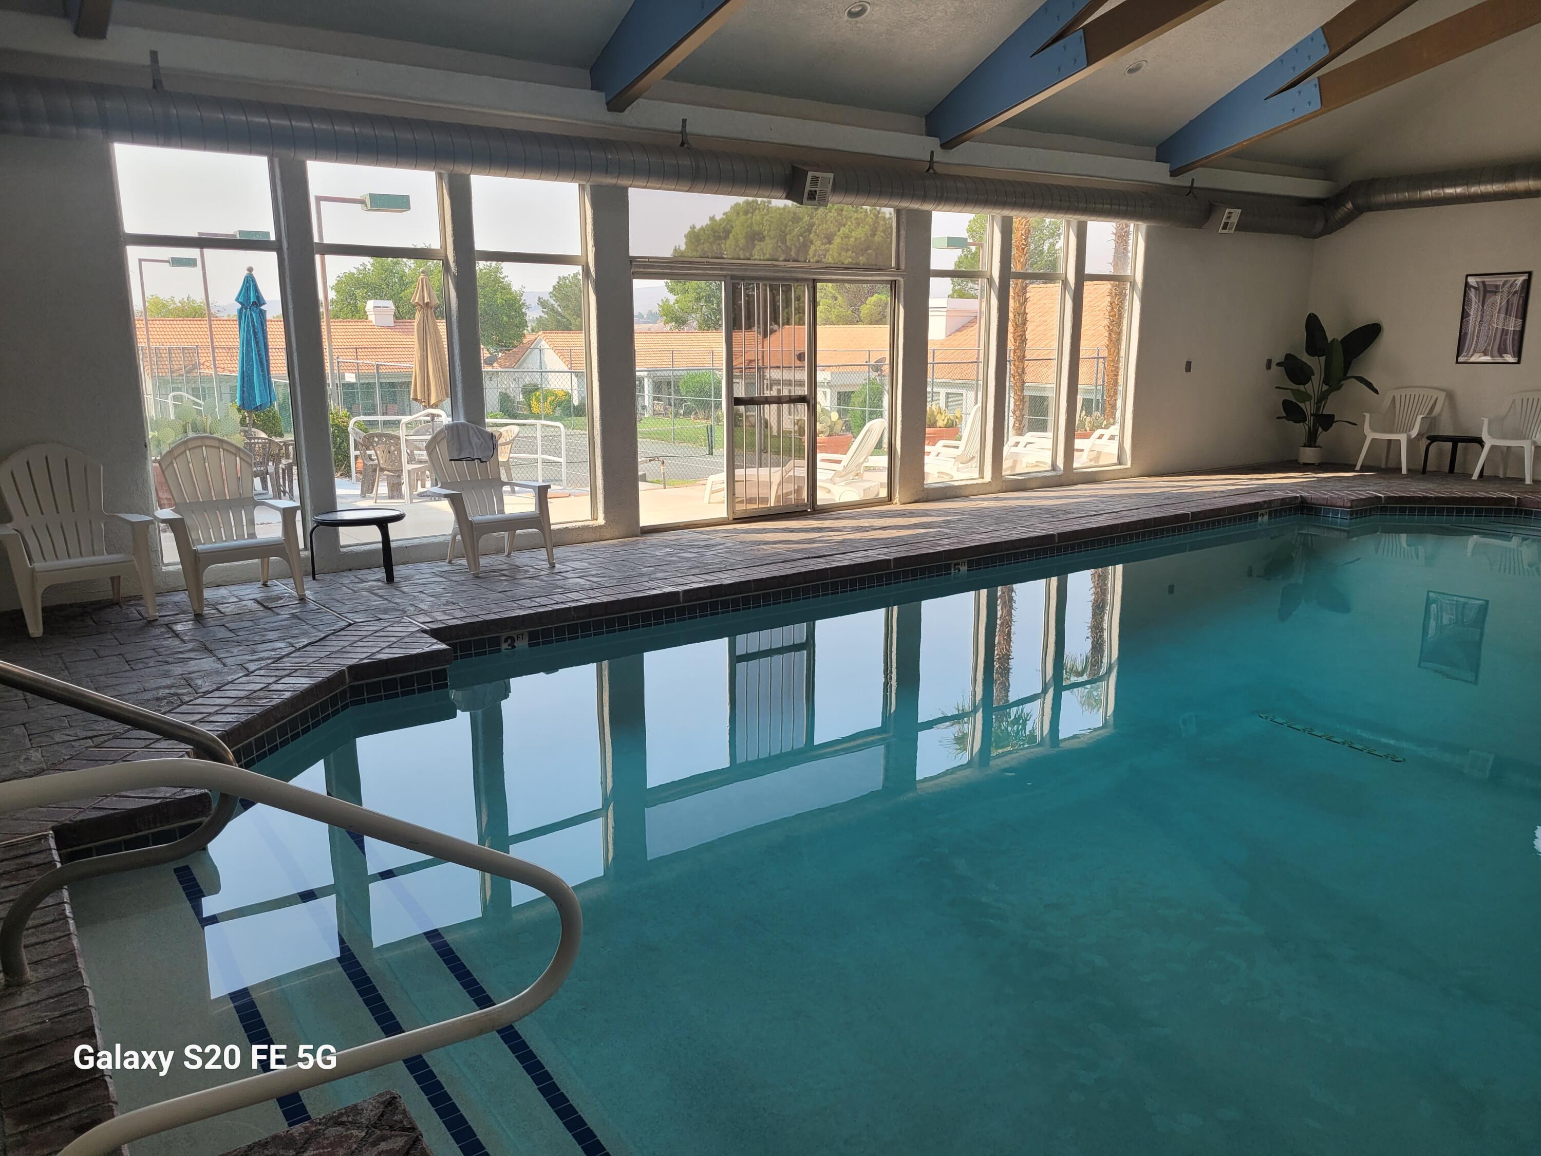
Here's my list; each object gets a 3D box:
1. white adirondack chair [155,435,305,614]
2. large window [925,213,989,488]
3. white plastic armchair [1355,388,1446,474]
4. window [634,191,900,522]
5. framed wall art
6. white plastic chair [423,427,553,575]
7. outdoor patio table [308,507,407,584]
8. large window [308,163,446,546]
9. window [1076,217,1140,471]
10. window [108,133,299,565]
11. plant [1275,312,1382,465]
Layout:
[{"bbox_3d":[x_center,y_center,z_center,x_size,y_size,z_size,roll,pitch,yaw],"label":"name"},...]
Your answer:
[{"bbox_3d":[-3.194,-0.347,6.787,0.750,0.930,0.780,-10,15,-37],"label":"white adirondack chair"},{"bbox_3d":[1.696,-2.107,10.647,0.838,2.431,0.110,-9,15,-35],"label":"large window"},{"bbox_3d":[7.003,-1.646,12.887,0.593,0.912,0.623,-9,15,-35],"label":"white plastic armchair"},{"bbox_3d":[-0.002,-1.780,9.450,2.627,2.559,0.130,-9,15,-35],"label":"window"},{"bbox_3d":[7.696,-2.756,12.308,0.035,0.930,0.640,-9,15,-35],"label":"framed wall art"},{"bbox_3d":[-1.922,-0.539,7.760,0.760,0.920,0.730,-9,15,-35],"label":"white plastic chair"},{"bbox_3d":[-2.607,-0.197,7.370,0.570,0.390,0.570,-9,15,-35],"label":"outdoor patio table"},{"bbox_3d":[-2.525,-1.452,7.639,0.853,2.431,0.110,-9,15,-35],"label":"large window"},{"bbox_3d":[3.429,-2.353,11.908,0.882,2.447,0.122,-9,15,-35],"label":"window"},{"bbox_3d":[-3.352,-1.306,7.038,0.874,2.447,0.122,-9,15,-35],"label":"window"},{"bbox_3d":[6.434,-2.181,13.447,0.699,1.733,0.942,-9,15,-35],"label":"plant"}]

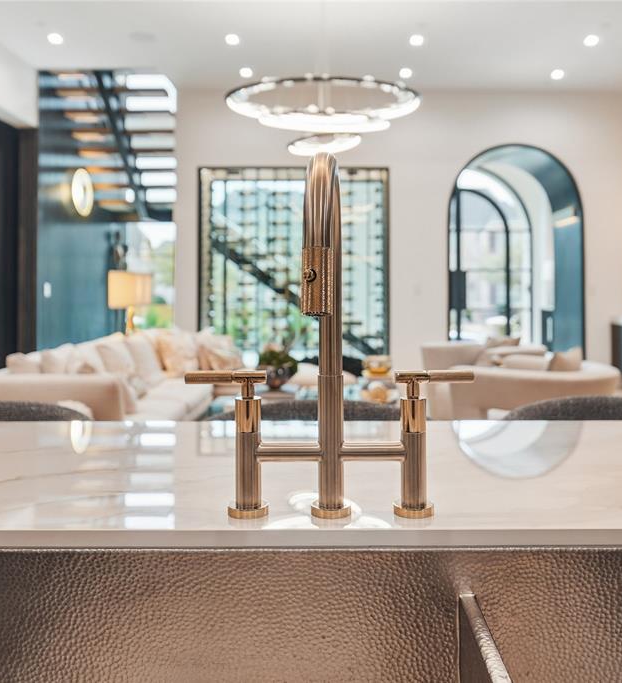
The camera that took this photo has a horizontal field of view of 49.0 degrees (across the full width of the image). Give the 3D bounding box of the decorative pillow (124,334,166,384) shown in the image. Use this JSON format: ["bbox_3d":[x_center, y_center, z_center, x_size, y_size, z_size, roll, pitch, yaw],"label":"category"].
[{"bbox_3d":[-1.415,0.153,5.800,0.160,0.450,0.450,-23,-7,23],"label":"decorative pillow"}]

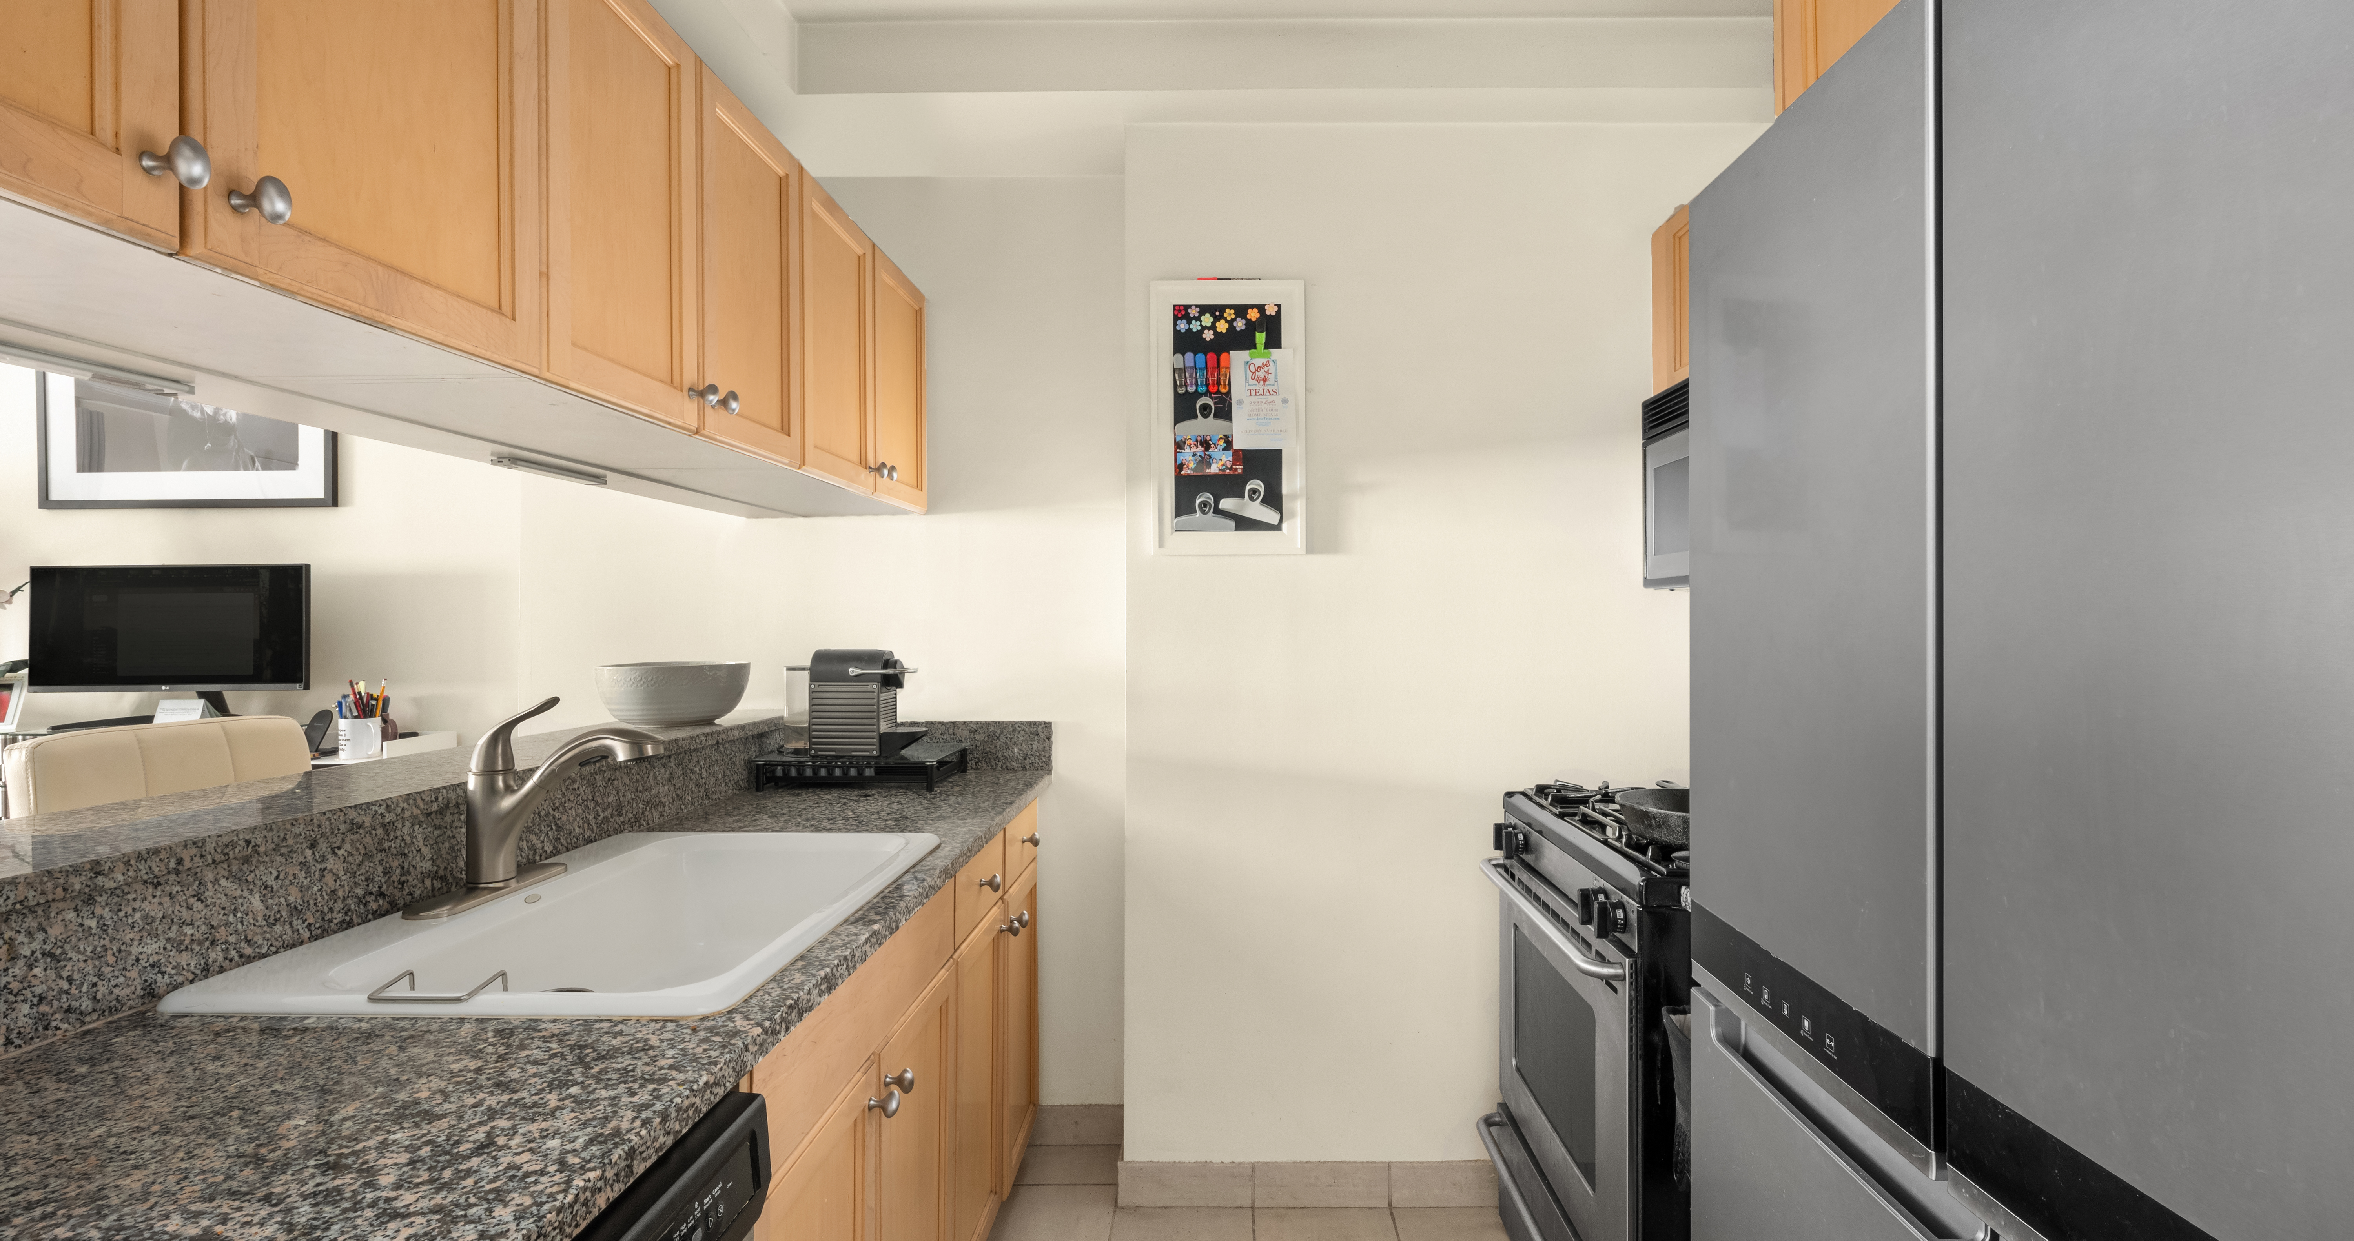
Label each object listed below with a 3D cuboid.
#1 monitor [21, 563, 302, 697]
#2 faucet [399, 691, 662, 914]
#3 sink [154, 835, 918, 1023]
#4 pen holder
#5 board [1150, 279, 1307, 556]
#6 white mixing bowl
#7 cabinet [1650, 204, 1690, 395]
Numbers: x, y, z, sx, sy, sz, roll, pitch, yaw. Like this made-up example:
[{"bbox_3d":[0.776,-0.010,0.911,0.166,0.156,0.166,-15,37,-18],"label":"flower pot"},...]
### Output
[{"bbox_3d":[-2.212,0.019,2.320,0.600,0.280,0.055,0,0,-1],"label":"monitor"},{"bbox_3d":[-0.823,0.233,1.410,0.265,0.263,0.250,0,0,2],"label":"faucet"},{"bbox_3d":[-0.697,0.459,1.397,0.559,0.190,0.835,0,0,2],"label":"sink"},{"bbox_3d":[-1.908,0.278,2.455,0.113,0.094,0.082,0,0,30],"label":"pen holder"},{"bbox_3d":[0.114,-0.451,2.330,0.340,0.610,0.030,0,0,0],"label":"board"},{"bbox_3d":[-1.100,0.160,2.288,0.305,0.127,0.305,0,0,0],"label":"white mixing bowl"},{"bbox_3d":[1.205,-0.685,1.955,0.330,0.363,0.760,0,0,2],"label":"cabinet"}]

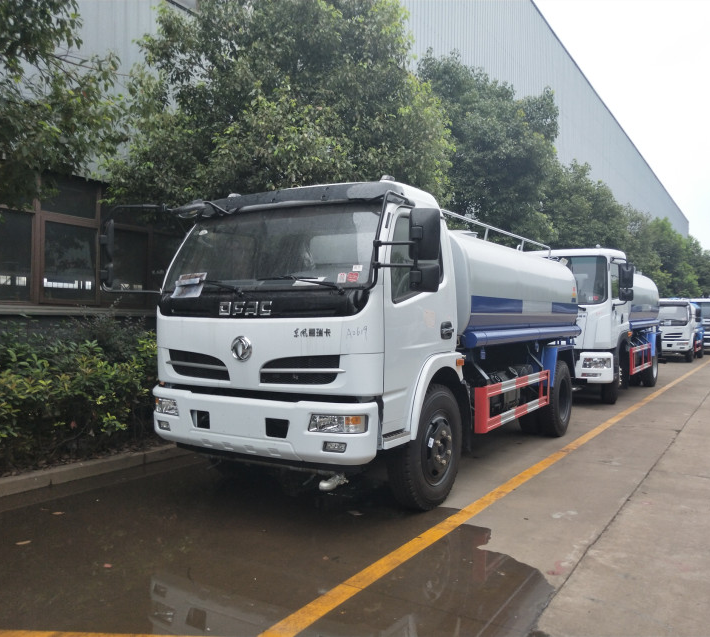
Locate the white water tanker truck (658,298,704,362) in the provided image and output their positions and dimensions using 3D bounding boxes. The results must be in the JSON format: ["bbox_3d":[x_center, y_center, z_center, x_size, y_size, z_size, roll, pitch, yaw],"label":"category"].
[{"bbox_3d":[13.401,0.492,26.148,2.350,2.500,5.900,0,-1,34],"label":"white water tanker truck"}]

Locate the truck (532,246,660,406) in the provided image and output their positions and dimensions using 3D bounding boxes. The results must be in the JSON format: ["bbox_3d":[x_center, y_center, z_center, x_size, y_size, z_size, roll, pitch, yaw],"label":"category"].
[{"bbox_3d":[5.150,0.179,13.685,2.420,2.820,6.200,0,-1,34],"label":"truck"}]

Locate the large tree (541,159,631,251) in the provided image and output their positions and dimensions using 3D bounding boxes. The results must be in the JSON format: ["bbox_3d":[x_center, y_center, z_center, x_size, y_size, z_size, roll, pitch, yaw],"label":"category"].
[{"bbox_3d":[10.113,-2.512,27.528,4.800,8.500,4.800,0,-1,34],"label":"large tree"}]

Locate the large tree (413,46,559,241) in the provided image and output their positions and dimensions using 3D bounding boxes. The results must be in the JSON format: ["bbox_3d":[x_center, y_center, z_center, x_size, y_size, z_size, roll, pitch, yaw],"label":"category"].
[{"bbox_3d":[3.477,-2.835,17.534,5.000,8.900,5.000,0,-1,34],"label":"large tree"}]

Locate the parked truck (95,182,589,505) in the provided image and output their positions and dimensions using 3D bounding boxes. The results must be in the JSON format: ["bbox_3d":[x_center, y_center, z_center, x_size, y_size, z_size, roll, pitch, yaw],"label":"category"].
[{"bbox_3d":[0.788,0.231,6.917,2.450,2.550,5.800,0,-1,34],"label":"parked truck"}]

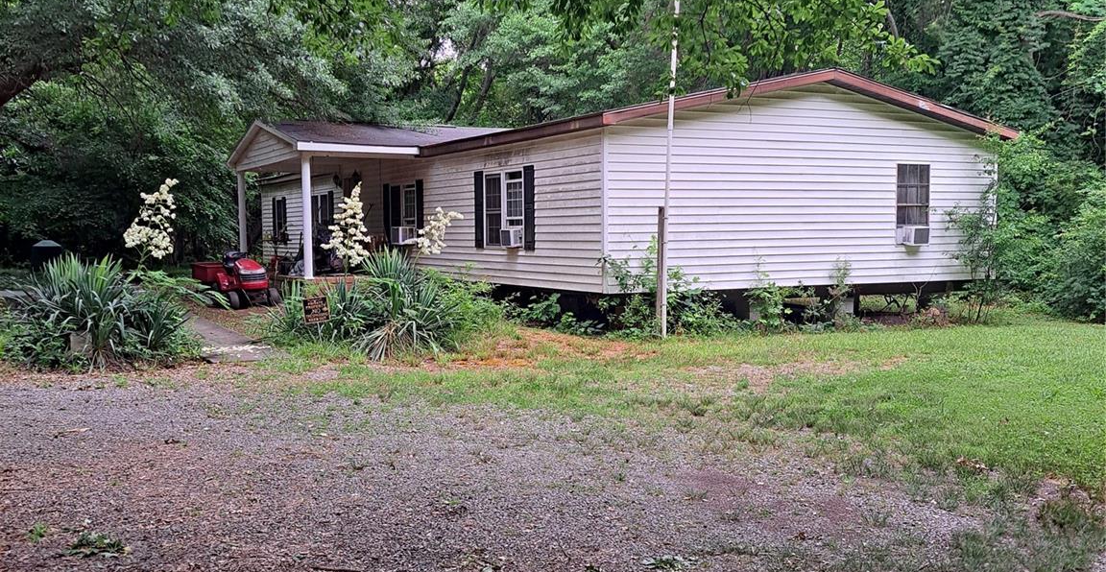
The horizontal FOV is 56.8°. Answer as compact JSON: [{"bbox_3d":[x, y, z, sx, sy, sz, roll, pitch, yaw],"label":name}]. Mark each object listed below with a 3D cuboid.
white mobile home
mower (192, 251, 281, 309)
[{"bbox_3d":[-1.630,-1.982,24.986,10.960,3.759,21.107,-2,4,-28],"label":"white mobile home"},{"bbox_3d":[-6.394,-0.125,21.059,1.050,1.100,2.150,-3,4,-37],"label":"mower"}]

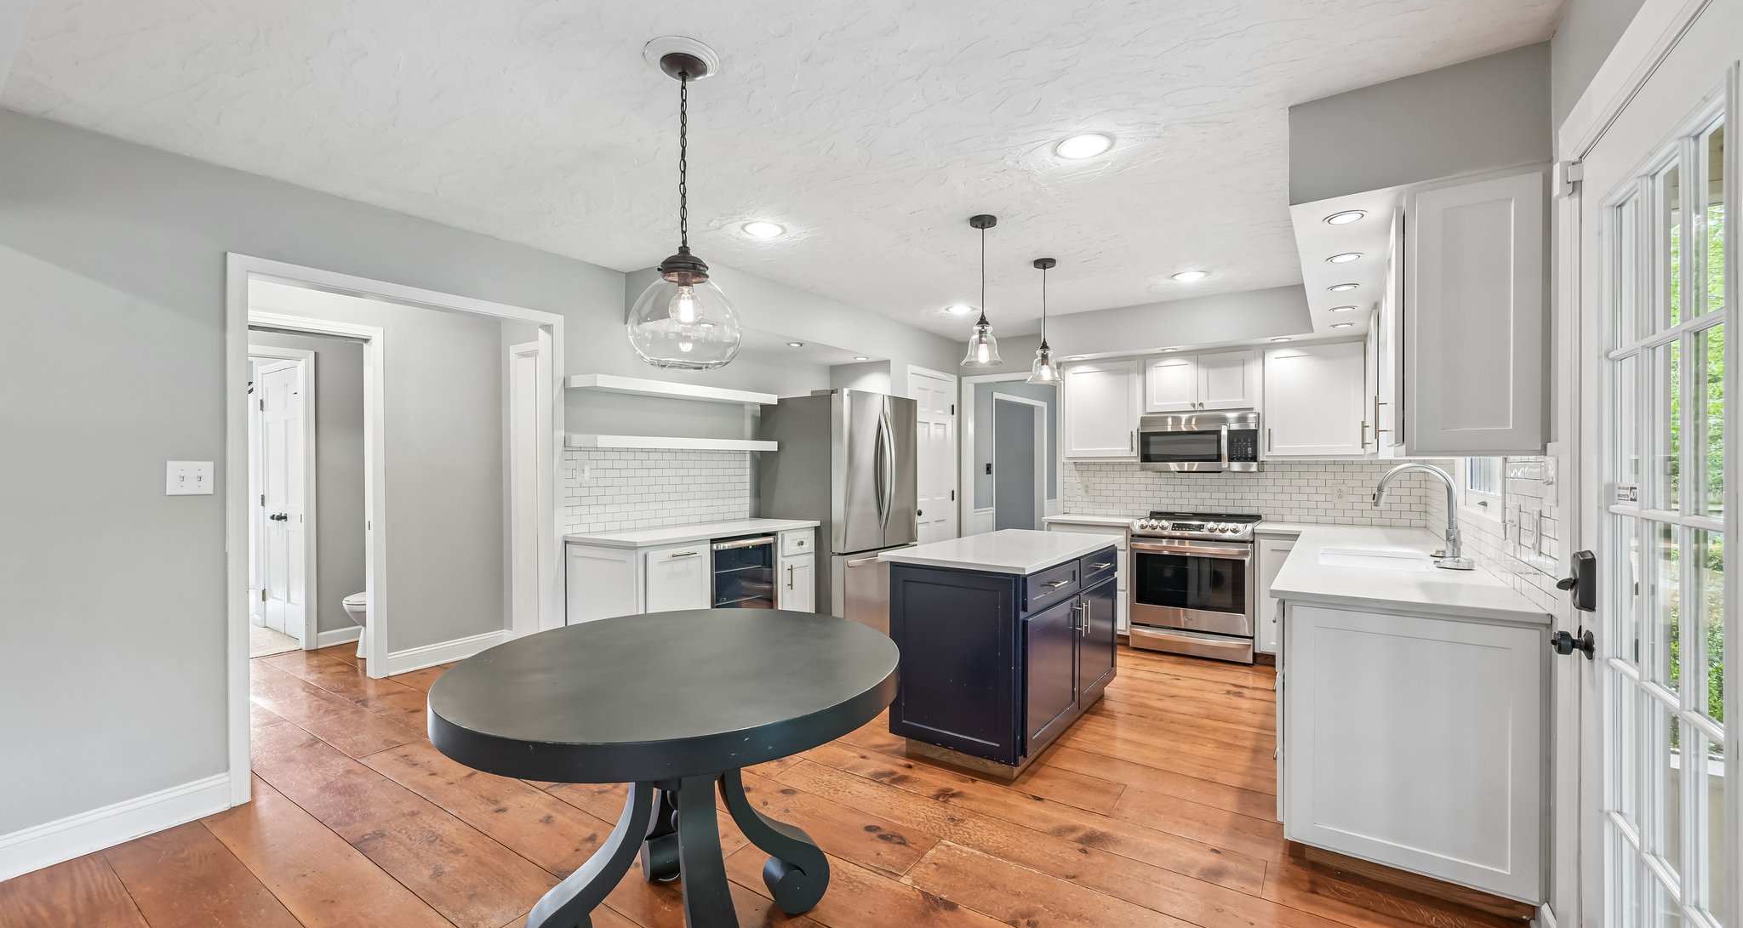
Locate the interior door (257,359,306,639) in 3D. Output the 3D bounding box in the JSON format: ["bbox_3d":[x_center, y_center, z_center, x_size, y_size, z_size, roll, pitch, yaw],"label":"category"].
[{"bbox_3d":[-4.546,0.302,5.234,0.840,2.030,0.045,0,0,34],"label":"interior door"}]

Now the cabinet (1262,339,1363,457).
[{"bbox_3d":[2.993,-0.416,4.589,0.568,0.768,0.336,0,0,34],"label":"cabinet"}]

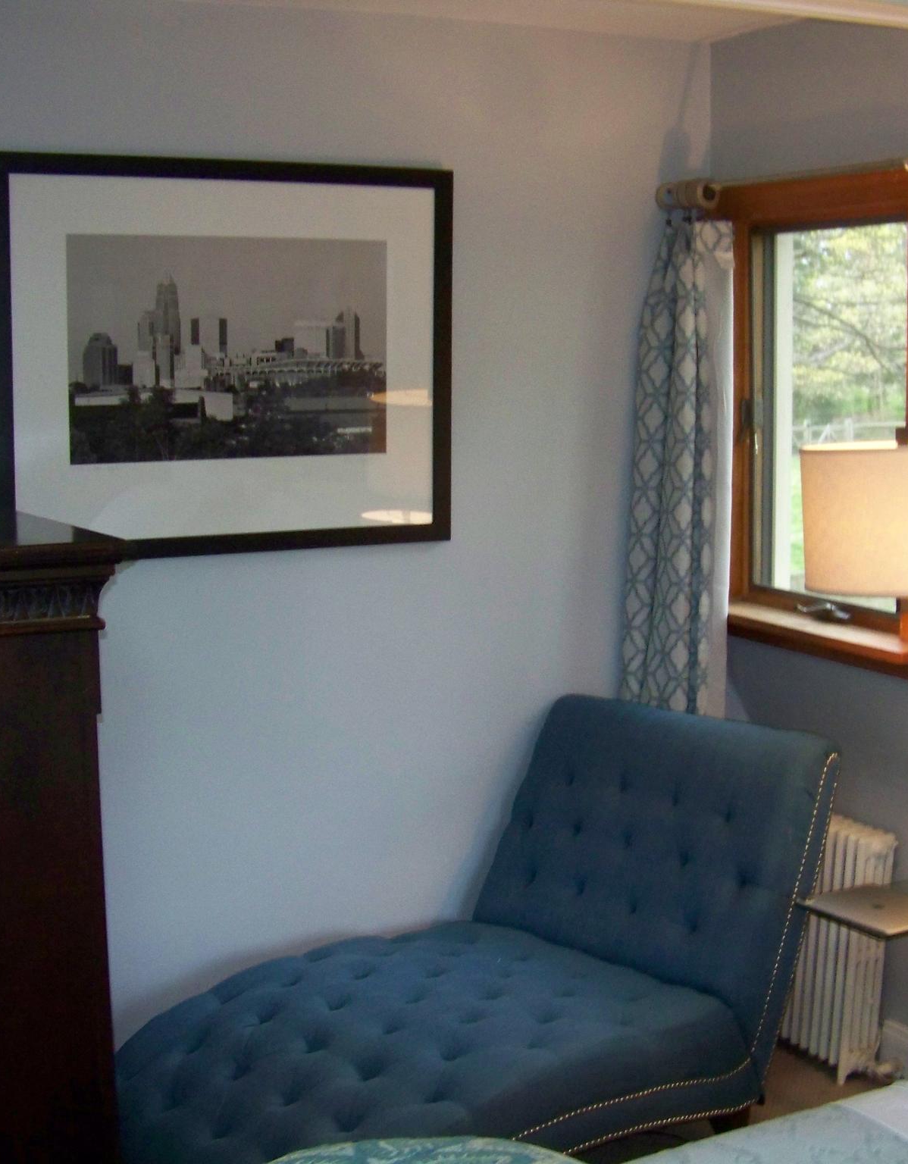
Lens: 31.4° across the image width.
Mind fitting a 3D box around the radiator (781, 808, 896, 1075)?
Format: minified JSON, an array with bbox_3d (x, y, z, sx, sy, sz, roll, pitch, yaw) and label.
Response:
[{"bbox_3d":[0.816,0.818,3.923,0.145,0.565,0.563,-4,9,-25],"label":"radiator"}]

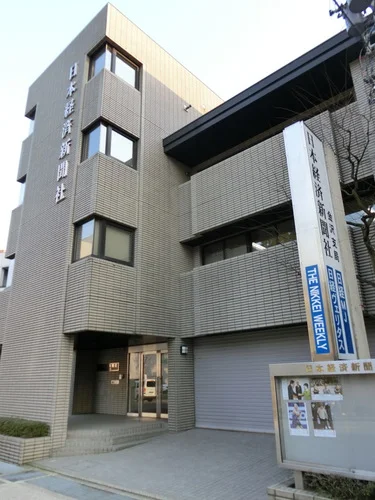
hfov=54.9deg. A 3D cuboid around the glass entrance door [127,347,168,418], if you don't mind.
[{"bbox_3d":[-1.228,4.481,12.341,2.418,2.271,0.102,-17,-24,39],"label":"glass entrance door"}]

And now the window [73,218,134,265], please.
[{"bbox_3d":[-2.422,-0.097,10.613,1.028,1.220,1.480,-17,-24,39],"label":"window"}]

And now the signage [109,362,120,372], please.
[{"bbox_3d":[-2.795,4.468,13.762,0.610,0.294,0.045,-17,-24,39],"label":"signage"}]

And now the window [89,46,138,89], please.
[{"bbox_3d":[-2.550,-6.081,12.597,1.028,1.220,1.480,-17,-24,39],"label":"window"}]

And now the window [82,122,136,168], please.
[{"bbox_3d":[-2.487,-3.121,11.616,1.028,1.220,1.480,-17,-24,39],"label":"window"}]

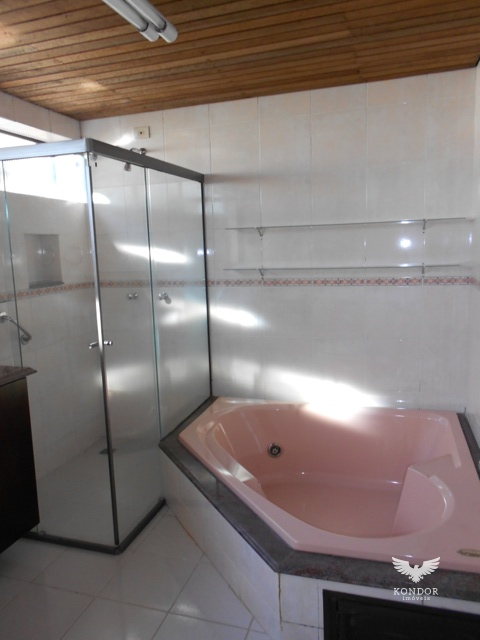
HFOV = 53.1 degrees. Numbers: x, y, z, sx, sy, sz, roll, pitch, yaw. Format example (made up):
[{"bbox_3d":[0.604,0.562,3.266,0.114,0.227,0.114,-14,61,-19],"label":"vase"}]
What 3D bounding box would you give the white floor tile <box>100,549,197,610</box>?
[{"bbox_3d":[-0.399,1.145,2.117,0.330,0.012,0.330,1,9,18],"label":"white floor tile"}]

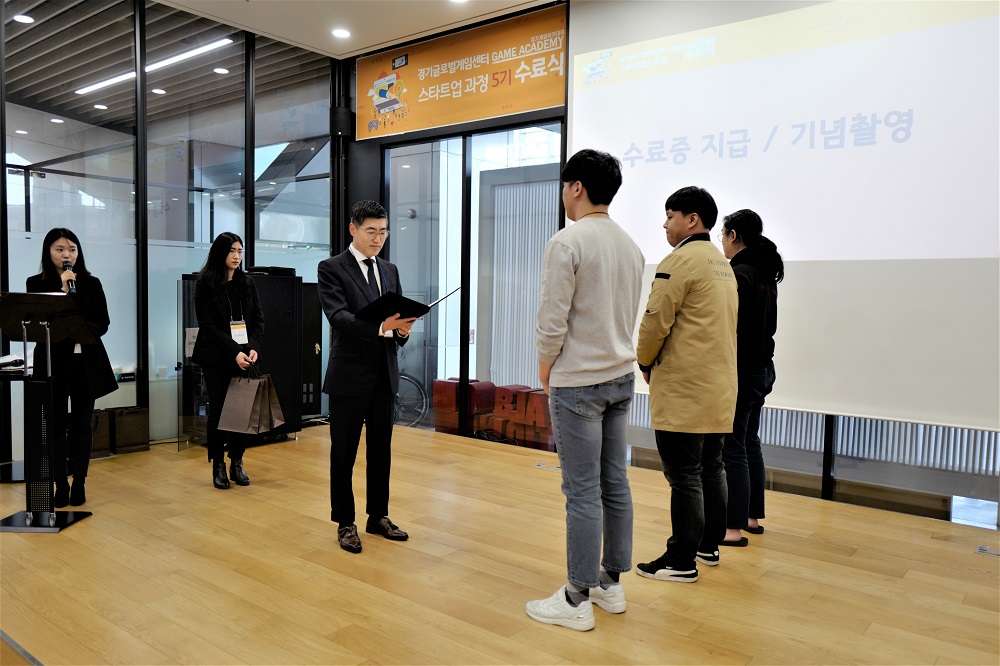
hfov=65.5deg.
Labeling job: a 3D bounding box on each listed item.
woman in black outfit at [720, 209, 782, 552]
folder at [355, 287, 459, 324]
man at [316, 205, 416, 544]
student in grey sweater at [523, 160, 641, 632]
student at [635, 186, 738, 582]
[{"bbox_3d":[1.256,0.223,4.068,0.360,1.706,0.440,3,4,30],"label":"woman in black outfit"},{"bbox_3d":[-0.441,-0.110,3.835,0.428,0.099,0.312,-6,-16,-43],"label":"folder"},{"bbox_3d":[-0.643,0.197,3.927,0.440,1.710,0.510,4,4,43],"label":"man"},{"bbox_3d":[0.334,0.201,3.059,0.380,1.826,0.490,4,4,40],"label":"student in grey sweater"},{"bbox_3d":[0.863,0.215,3.594,0.400,1.760,0.520,3,4,33],"label":"student"}]

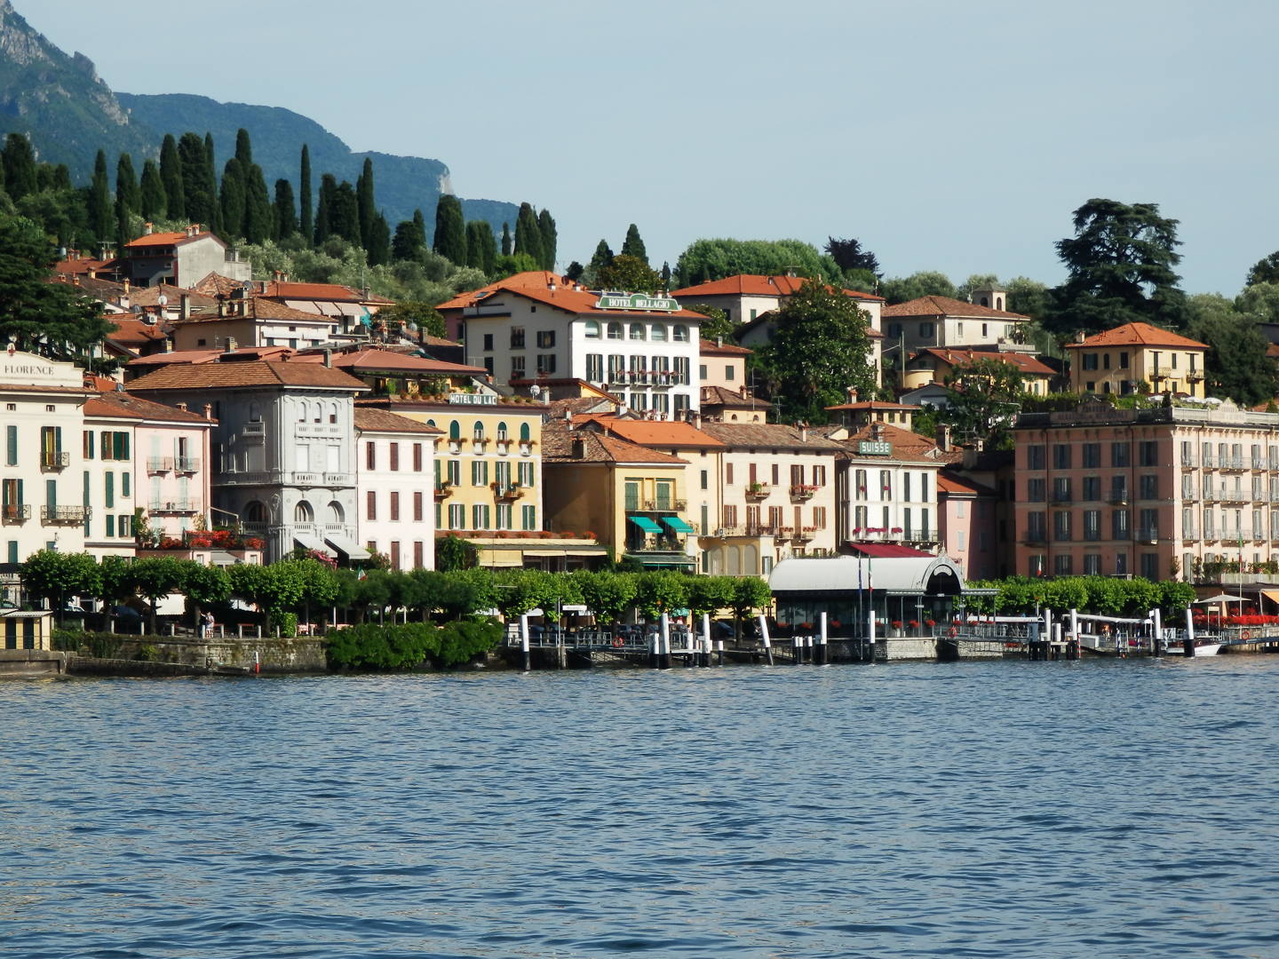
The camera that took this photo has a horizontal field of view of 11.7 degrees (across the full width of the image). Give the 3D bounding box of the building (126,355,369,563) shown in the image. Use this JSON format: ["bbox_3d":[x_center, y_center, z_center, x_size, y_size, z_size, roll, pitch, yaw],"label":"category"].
[{"bbox_3d":[-27.938,0.961,444.788,8.164,18.331,17.054,1,-2,-44],"label":"building"}]

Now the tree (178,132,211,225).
[{"bbox_3d":[-46.034,-29.984,645.000,3.406,11.766,3.406,-1,-1,0],"label":"tree"}]

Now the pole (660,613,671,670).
[{"bbox_3d":[1.901,11.825,456.000,0.560,4.124,0.560,-2,0,0],"label":"pole"}]

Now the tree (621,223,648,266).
[{"bbox_3d":[-0.504,-21.978,630.000,2.722,7.763,2.722,-1,-1,0],"label":"tree"}]

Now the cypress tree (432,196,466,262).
[{"bbox_3d":[-20.845,-26.902,682.000,3.601,8.513,3.601,0,-1,0],"label":"cypress tree"}]

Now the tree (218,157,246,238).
[{"bbox_3d":[-43.506,-29.663,668.000,2.886,9.621,2.886,0,-1,0],"label":"tree"}]

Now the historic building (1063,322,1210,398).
[{"bbox_3d":[52.583,-12.065,661.819,9.700,8.900,13.300,-2,-2,37],"label":"historic building"}]

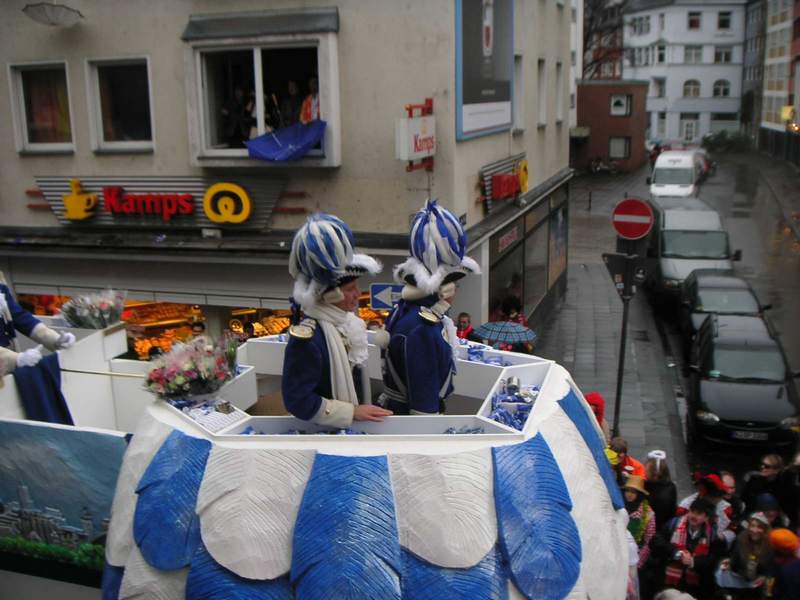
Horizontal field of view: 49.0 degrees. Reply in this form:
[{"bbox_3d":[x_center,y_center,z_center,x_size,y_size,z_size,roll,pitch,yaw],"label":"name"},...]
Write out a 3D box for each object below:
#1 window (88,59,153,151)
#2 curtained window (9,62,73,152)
[{"bbox_3d":[-4.441,-3.083,14.007,1.132,1.465,0.160,3,14,18],"label":"window"},{"bbox_3d":[-5.898,-3.144,14.493,1.130,1.433,0.160,3,14,18],"label":"curtained window"}]

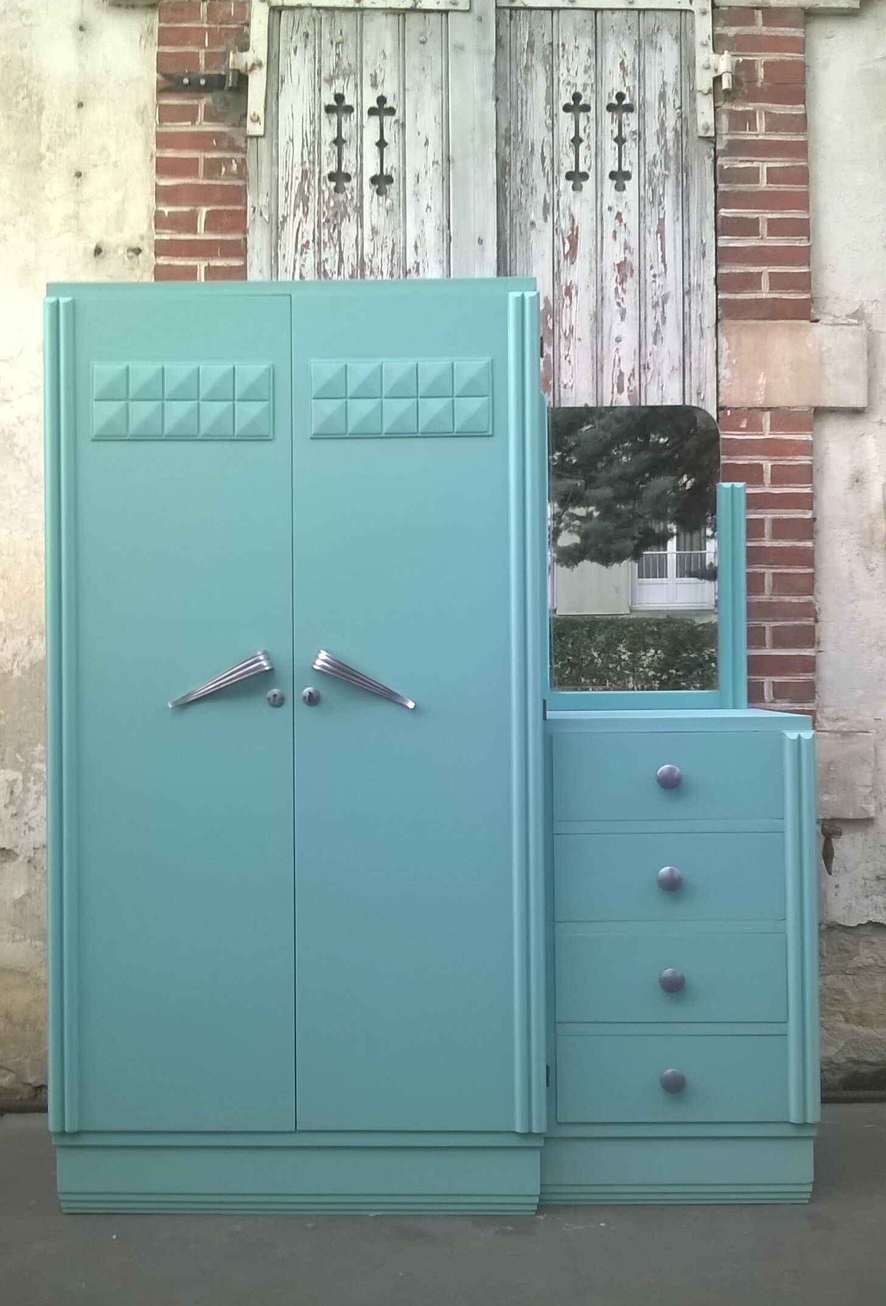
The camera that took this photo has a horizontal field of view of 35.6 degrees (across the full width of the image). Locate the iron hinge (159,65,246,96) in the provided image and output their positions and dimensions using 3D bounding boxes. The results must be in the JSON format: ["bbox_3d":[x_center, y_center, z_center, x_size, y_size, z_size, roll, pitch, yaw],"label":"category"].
[{"bbox_3d":[-0.586,-1.386,3.340,0.215,0.065,0.040,0,-1,-2],"label":"iron hinge"}]

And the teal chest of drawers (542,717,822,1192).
[{"bbox_3d":[0.477,0.615,2.985,0.545,0.972,0.530,0,-1,1],"label":"teal chest of drawers"}]

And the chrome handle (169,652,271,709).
[{"bbox_3d":[-0.435,0.055,2.680,0.218,0.043,0.036,-25,-1,1],"label":"chrome handle"}]

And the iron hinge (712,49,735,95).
[{"bbox_3d":[0.686,-1.419,3.370,0.053,0.100,0.040,0,-1,-2],"label":"iron hinge"}]

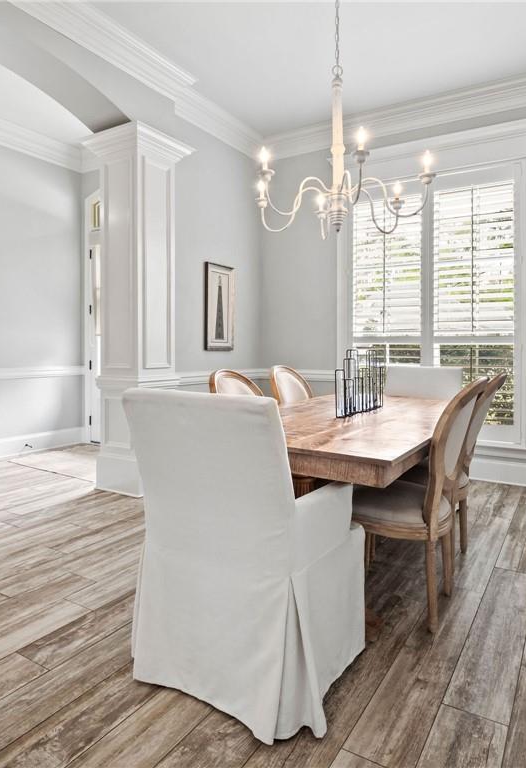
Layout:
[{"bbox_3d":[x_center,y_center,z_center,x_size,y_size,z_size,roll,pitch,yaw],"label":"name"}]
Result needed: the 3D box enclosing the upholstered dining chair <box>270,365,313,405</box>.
[{"bbox_3d":[0.380,0.388,2.980,0.580,0.990,0.500,2,4,32],"label":"upholstered dining chair"}]

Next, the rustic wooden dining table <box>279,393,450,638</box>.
[{"bbox_3d":[0.564,0.542,2.764,1.080,0.760,2.200,3,5,33],"label":"rustic wooden dining table"}]

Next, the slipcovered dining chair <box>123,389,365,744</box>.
[{"bbox_3d":[-0.041,0.505,1.666,0.630,0.980,0.640,3,5,29],"label":"slipcovered dining chair"}]

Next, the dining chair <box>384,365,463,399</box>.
[{"bbox_3d":[1.020,0.380,3.220,0.570,0.980,0.670,2,4,32],"label":"dining chair"}]

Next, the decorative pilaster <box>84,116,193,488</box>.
[{"bbox_3d":[-0.985,-0.505,3.822,0.570,2.690,0.550,3,5,33],"label":"decorative pilaster"}]

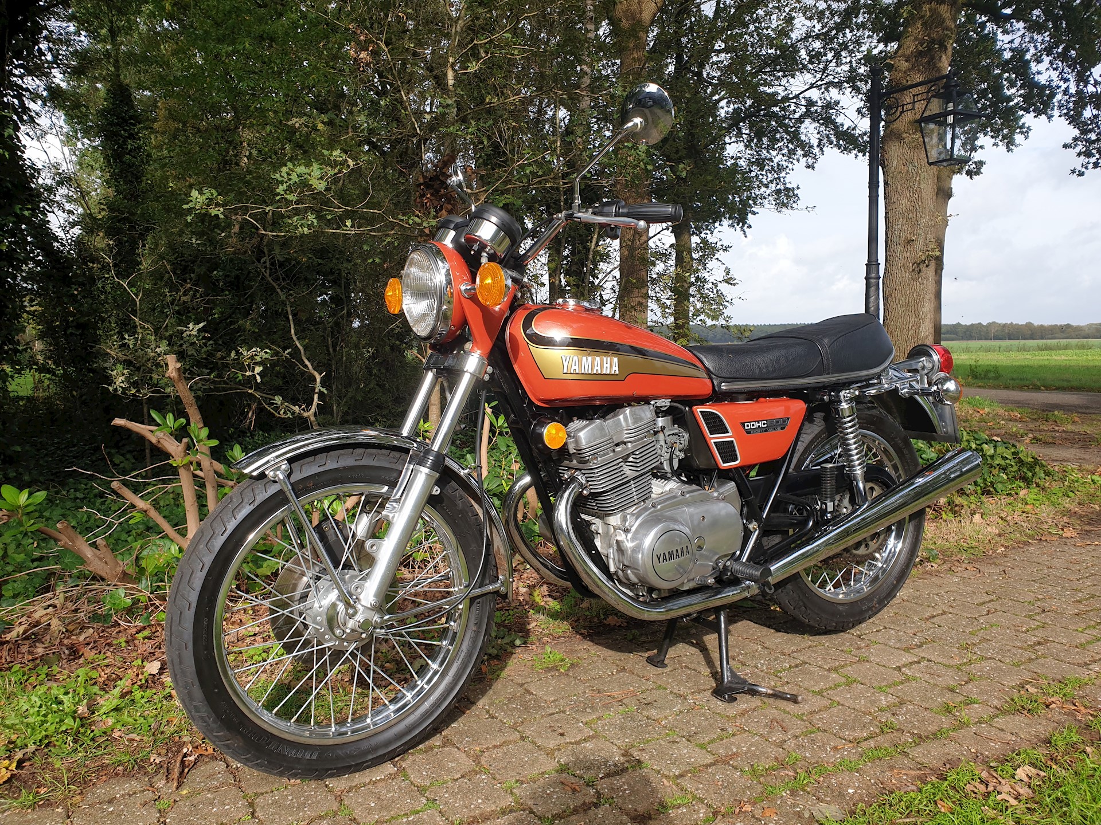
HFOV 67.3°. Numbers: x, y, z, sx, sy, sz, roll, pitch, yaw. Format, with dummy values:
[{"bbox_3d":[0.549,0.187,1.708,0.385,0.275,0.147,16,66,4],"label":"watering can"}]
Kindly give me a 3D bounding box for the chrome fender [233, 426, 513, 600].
[{"bbox_3d":[-0.335,0.225,1.665,0.565,0.412,0.115,-5,5,-32],"label":"chrome fender"}]

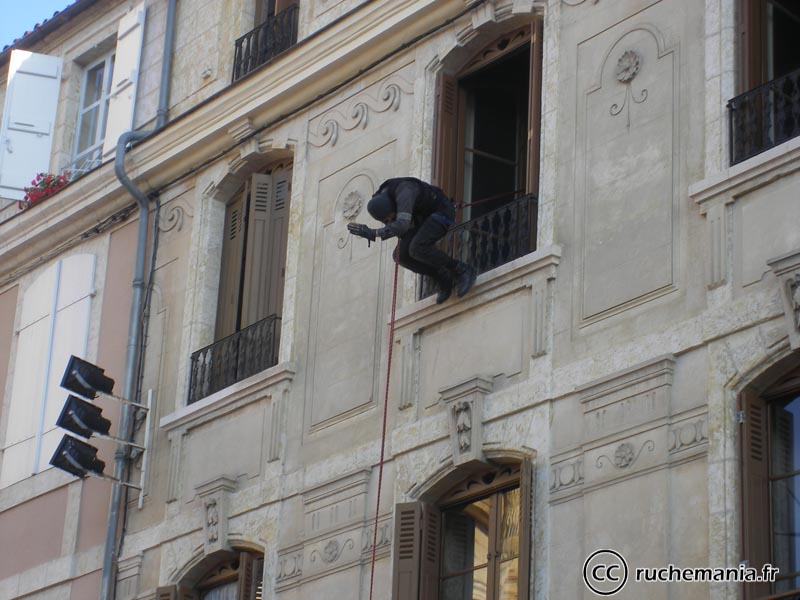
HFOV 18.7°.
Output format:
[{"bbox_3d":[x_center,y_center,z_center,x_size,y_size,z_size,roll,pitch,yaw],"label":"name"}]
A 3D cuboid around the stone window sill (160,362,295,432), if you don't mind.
[{"bbox_3d":[-1.396,0.826,19.702,0.180,0.130,1.880,17,-25,-33],"label":"stone window sill"}]

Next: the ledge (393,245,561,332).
[{"bbox_3d":[0.575,-0.051,18.233,0.189,0.168,1.918,19,-28,-33],"label":"ledge"}]

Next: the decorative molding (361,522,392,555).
[{"bbox_3d":[-0.183,1.798,18.381,0.037,0.168,0.347,19,-28,-33],"label":"decorative molding"}]

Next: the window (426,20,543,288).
[{"bbox_3d":[0.671,-1.073,17.739,0.220,1.980,1.320,17,-25,-33],"label":"window"}]

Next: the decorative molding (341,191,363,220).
[{"bbox_3d":[-0.382,-0.737,18.904,0.060,0.228,0.226,17,-25,-33],"label":"decorative molding"}]

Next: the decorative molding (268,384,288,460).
[{"bbox_3d":[-0.953,0.969,18.973,0.060,0.570,0.150,17,-25,-33],"label":"decorative molding"}]

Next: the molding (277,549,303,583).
[{"bbox_3d":[-0.877,2.109,19.216,0.037,0.178,0.336,19,-28,-33],"label":"molding"}]

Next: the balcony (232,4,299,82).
[{"bbox_3d":[-1.209,-2.308,21.903,0.094,0.451,0.997,19,-28,-33],"label":"balcony"}]

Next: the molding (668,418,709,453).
[{"bbox_3d":[1.885,0.881,15.890,0.037,0.168,0.347,19,-28,-33],"label":"molding"}]

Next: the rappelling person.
[{"bbox_3d":[0.072,-0.490,18.152,1.082,0.840,0.515,19,-28,-33],"label":"rappelling person"}]

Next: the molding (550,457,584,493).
[{"bbox_3d":[1.083,1.126,15.866,0.040,0.200,0.340,17,-25,-33],"label":"molding"}]

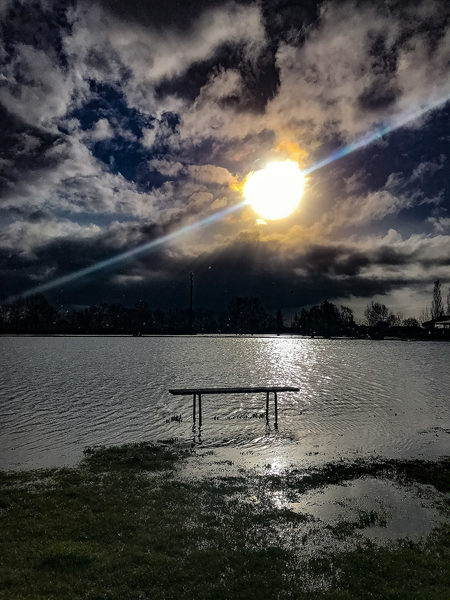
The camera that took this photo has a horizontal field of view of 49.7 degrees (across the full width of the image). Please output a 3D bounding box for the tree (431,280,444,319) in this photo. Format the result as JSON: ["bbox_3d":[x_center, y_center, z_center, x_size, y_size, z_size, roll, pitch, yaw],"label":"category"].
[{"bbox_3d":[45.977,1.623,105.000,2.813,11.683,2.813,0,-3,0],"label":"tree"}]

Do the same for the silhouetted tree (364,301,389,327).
[{"bbox_3d":[31.218,3.606,100.000,4.945,7.006,4.945,0,-3,0],"label":"silhouetted tree"}]

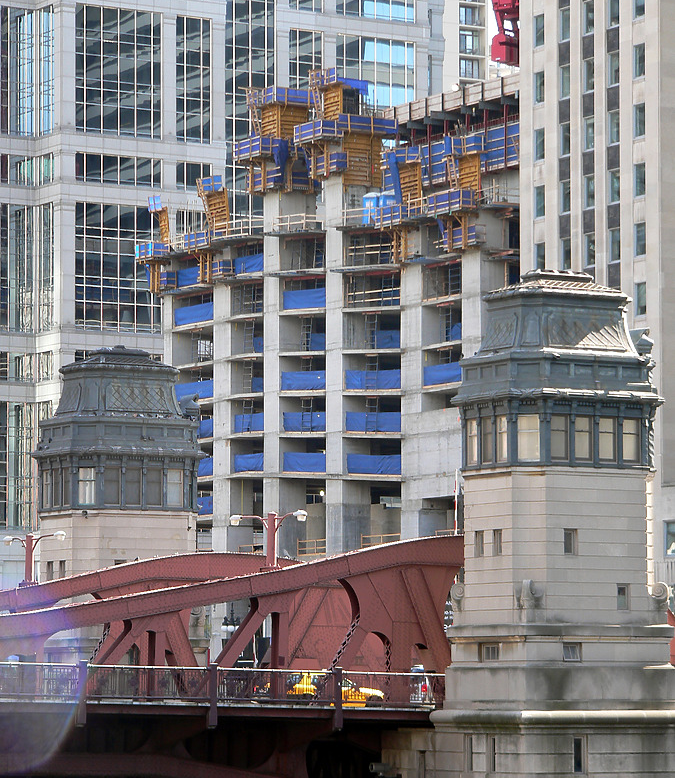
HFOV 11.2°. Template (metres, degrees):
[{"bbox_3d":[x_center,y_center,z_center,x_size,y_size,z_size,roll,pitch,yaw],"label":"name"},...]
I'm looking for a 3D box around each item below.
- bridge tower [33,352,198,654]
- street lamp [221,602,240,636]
[{"bbox_3d":[-9.091,5.877,143.912,6.600,15.400,4.900,3,-6,-32],"label":"bridge tower"},{"bbox_3d":[-5.811,14.664,189.747,1.180,5.710,1.180,-1,-5,10],"label":"street lamp"}]

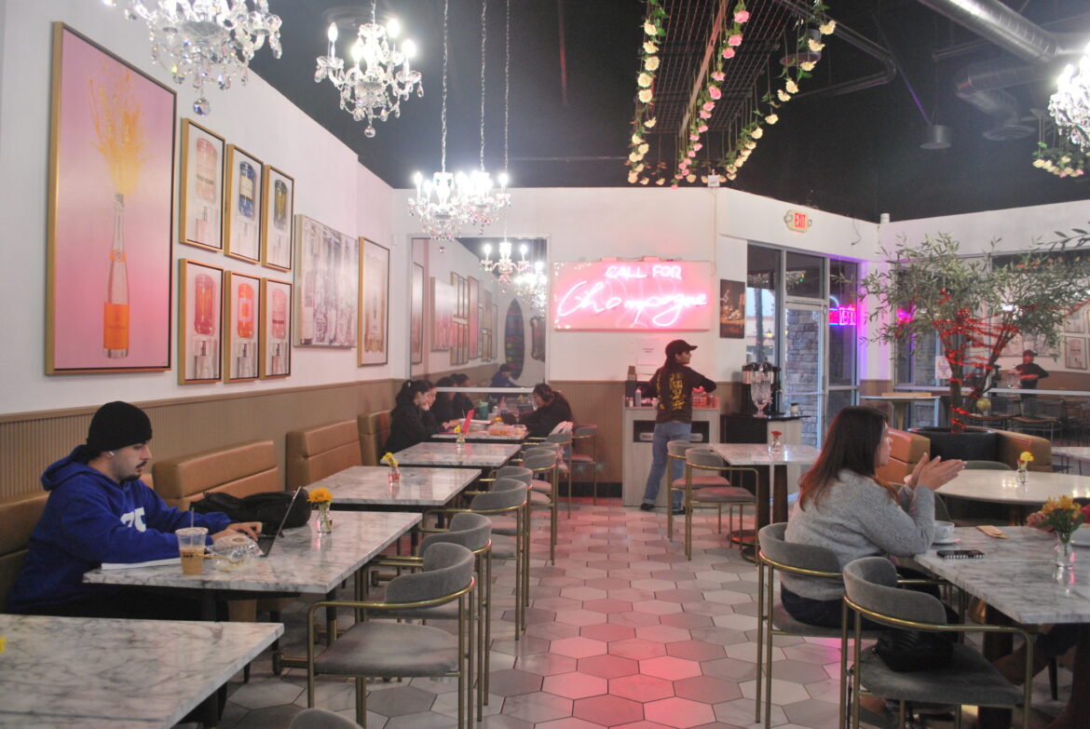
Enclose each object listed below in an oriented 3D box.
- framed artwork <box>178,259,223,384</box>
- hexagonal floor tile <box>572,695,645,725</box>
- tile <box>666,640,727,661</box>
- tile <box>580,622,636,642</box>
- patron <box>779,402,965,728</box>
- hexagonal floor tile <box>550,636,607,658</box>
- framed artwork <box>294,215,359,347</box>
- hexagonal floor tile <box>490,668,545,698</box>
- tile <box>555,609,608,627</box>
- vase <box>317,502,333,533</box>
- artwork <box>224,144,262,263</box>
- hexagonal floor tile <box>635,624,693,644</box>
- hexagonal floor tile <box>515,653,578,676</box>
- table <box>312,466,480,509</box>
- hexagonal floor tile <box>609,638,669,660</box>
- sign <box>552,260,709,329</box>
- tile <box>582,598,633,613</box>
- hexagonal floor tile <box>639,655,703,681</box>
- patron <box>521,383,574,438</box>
[{"bbox_3d":[-1.898,-0.224,4.524,0.040,0.660,0.410,0,1,4],"label":"framed artwork"},{"bbox_3d":[0.252,1.379,3.249,0.280,0.010,0.324,0,0,4],"label":"hexagonal floor tile"},{"bbox_3d":[0.768,1.463,4.166,0.297,0.010,0.320,0,1,4],"label":"tile"},{"bbox_3d":[0.326,1.390,4.224,0.280,0.010,0.324,0,0,4],"label":"tile"},{"bbox_3d":[1.197,0.773,3.041,0.670,1.240,0.480,0,0,-8],"label":"patron"},{"bbox_3d":[0.169,1.412,4.061,0.288,0.010,0.317,0,0,4],"label":"hexagonal floor tile"},{"bbox_3d":[-1.760,-0.628,6.719,0.055,0.975,1.280,0,0,5],"label":"framed artwork"},{"bbox_3d":[-0.161,1.460,3.736,0.297,0.010,0.325,0,1,4],"label":"hexagonal floor tile"},{"bbox_3d":[0.205,1.397,4.495,0.285,0.010,0.315,1,0,4],"label":"tile"},{"bbox_3d":[-0.820,0.569,3.047,0.054,0.108,0.054,0,0,4],"label":"vase"},{"bbox_3d":[-1.718,-0.901,4.685,0.040,0.620,0.410,1,0,4],"label":"artwork"},{"bbox_3d":[0.617,1.412,4.262,0.288,0.010,0.317,0,0,4],"label":"hexagonal floor tile"},{"bbox_3d":[0.007,1.413,3.838,0.288,0.010,0.317,0,0,4],"label":"hexagonal floor tile"},{"bbox_3d":[-0.810,0.997,4.362,0.780,0.750,1.160,1,0,4],"label":"table"},{"bbox_3d":[0.451,1.399,3.999,0.285,0.010,0.315,1,0,4],"label":"hexagonal floor tile"},{"bbox_3d":[0.919,-0.725,8.661,1.670,0.740,0.080,0,0,4],"label":"sign"},{"bbox_3d":[0.363,1.394,4.712,0.280,0.010,0.324,0,0,4],"label":"tile"},{"bbox_3d":[0.574,1.399,3.752,0.285,0.010,0.315,1,0,4],"label":"hexagonal floor tile"},{"bbox_3d":[-0.014,0.792,7.898,0.680,1.230,0.500,0,0,4],"label":"patron"}]

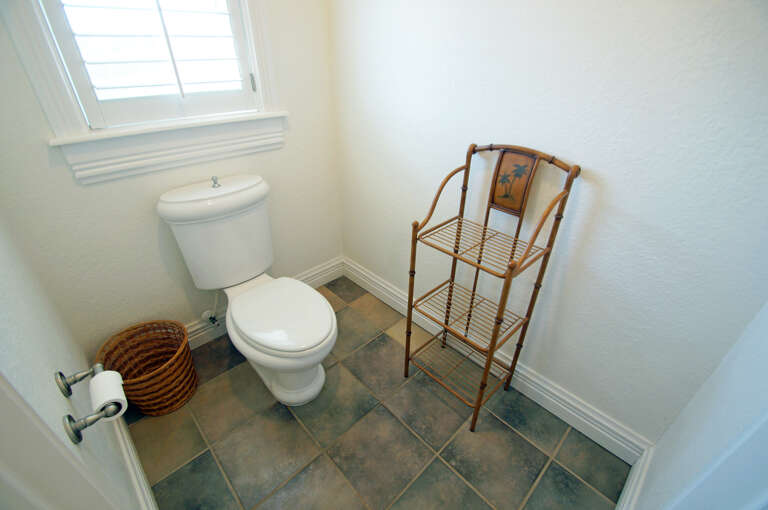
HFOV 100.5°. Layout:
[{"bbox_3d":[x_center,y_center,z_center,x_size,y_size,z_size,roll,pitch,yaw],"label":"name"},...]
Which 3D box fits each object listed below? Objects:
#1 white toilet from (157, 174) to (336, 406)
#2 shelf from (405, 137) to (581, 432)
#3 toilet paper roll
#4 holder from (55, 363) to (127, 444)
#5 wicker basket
[{"bbox_3d":[-0.502,0.173,1.340,0.433,0.833,0.764,-25,40,-38],"label":"white toilet"},{"bbox_3d":[0.347,0.150,1.218,0.315,1.036,0.388,-25,40,-38],"label":"shelf"},{"bbox_3d":[-0.677,0.346,0.787,0.064,0.064,0.114,-25,40,-38],"label":"toilet paper roll"},{"bbox_3d":[-0.703,0.339,0.776,0.097,0.076,0.212,-25,40,-38],"label":"holder"},{"bbox_3d":[-0.943,0.485,1.323,0.309,0.291,0.333,-25,40,-38],"label":"wicker basket"}]

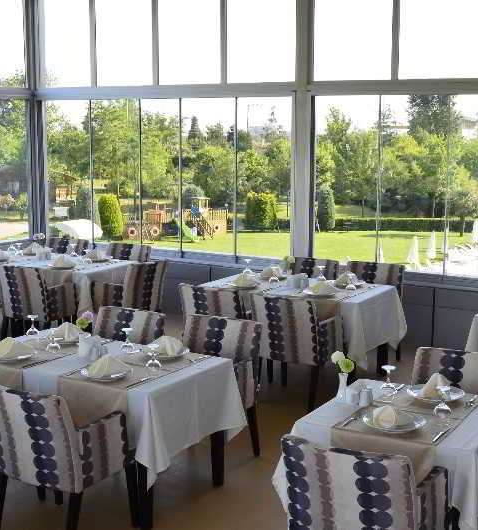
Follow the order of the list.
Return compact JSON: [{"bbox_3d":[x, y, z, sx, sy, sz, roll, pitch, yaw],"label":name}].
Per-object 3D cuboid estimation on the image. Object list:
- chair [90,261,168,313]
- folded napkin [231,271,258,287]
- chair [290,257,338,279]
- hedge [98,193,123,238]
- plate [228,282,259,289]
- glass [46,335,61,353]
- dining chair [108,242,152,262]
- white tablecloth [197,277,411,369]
[{"bbox_3d":[-1.068,0.374,8.151,0.570,0.860,0.570,6,11,31],"label":"chair"},{"bbox_3d":[0.046,0.114,7.177,0.200,0.100,0.160,5,10,30],"label":"folded napkin"},{"bbox_3d":[0.561,0.383,8.094,0.550,0.840,0.600,5,10,30],"label":"chair"},{"bbox_3d":[-9.590,-3.581,64.307,1.941,3.472,1.941,-1,9,-8],"label":"hedge"},{"bbox_3d":[0.038,0.174,7.215,0.280,0.025,0.280,0,9,0],"label":"plate"},{"bbox_3d":[-1.104,0.440,5.150,0.082,0.145,0.082,5,10,30],"label":"glass"},{"bbox_3d":[-1.271,0.254,8.885,0.570,0.860,0.570,6,11,31],"label":"dining chair"},{"bbox_3d":[0.487,0.434,7.339,1.580,0.530,0.920,6,11,31],"label":"white tablecloth"}]

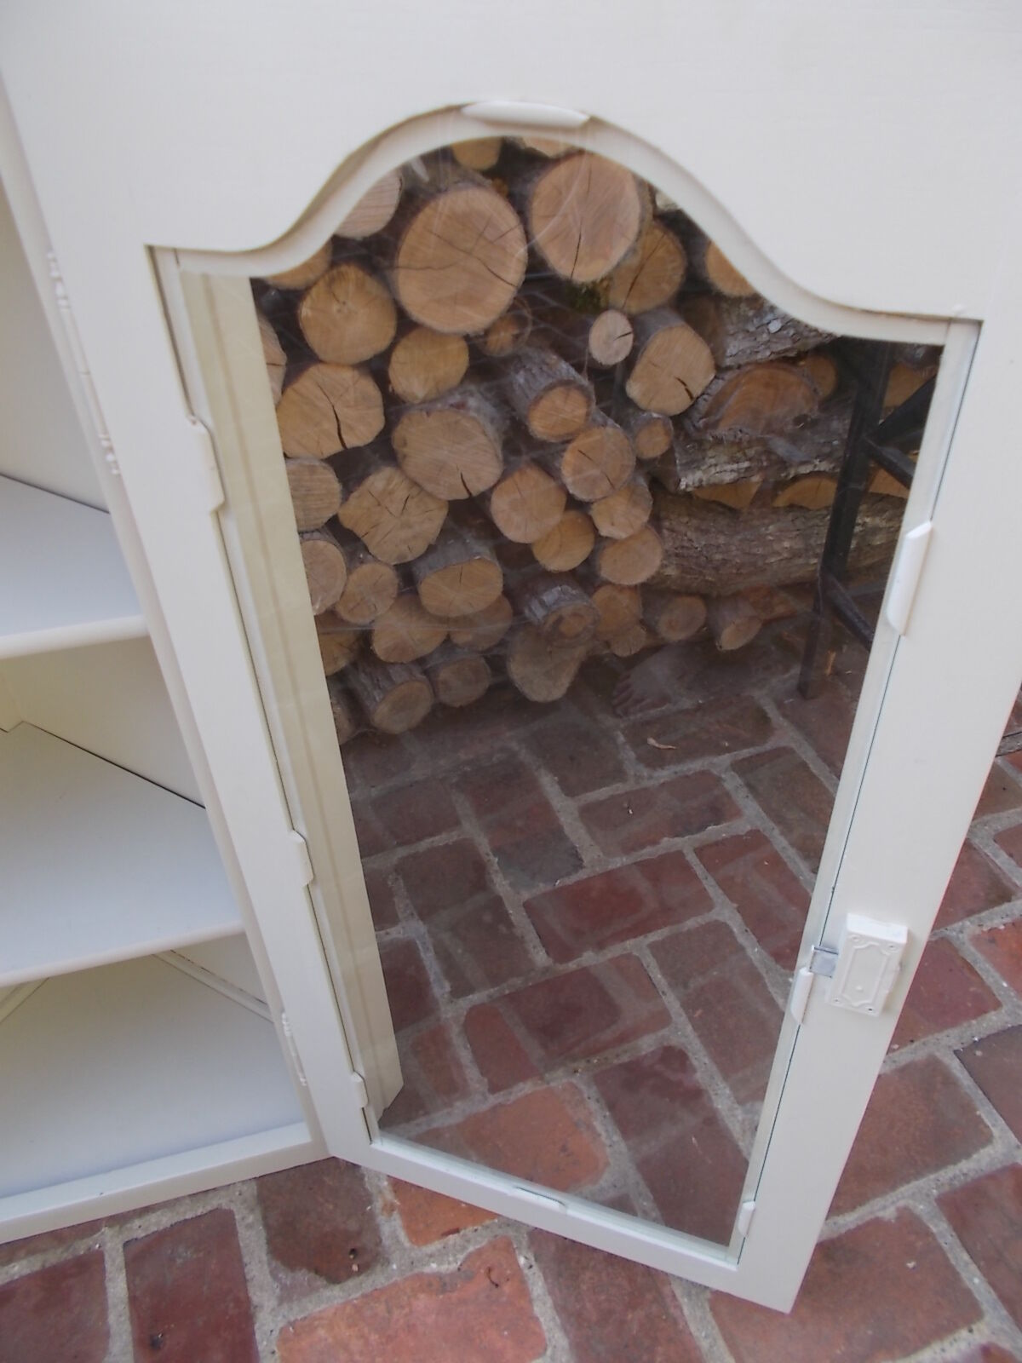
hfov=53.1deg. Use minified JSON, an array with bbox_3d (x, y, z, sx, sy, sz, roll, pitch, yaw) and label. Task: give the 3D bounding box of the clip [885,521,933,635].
[{"bbox_3d":[0.152,-0.039,0.393,0.009,0.050,0.006,11,41,16],"label":"clip"}]

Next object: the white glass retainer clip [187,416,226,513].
[{"bbox_3d":[-0.140,-0.100,0.472,0.009,0.050,0.006,11,41,16],"label":"white glass retainer clip"}]

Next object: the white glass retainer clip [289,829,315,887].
[{"bbox_3d":[-0.131,0.113,0.647,0.009,0.051,0.006,11,41,16],"label":"white glass retainer clip"}]

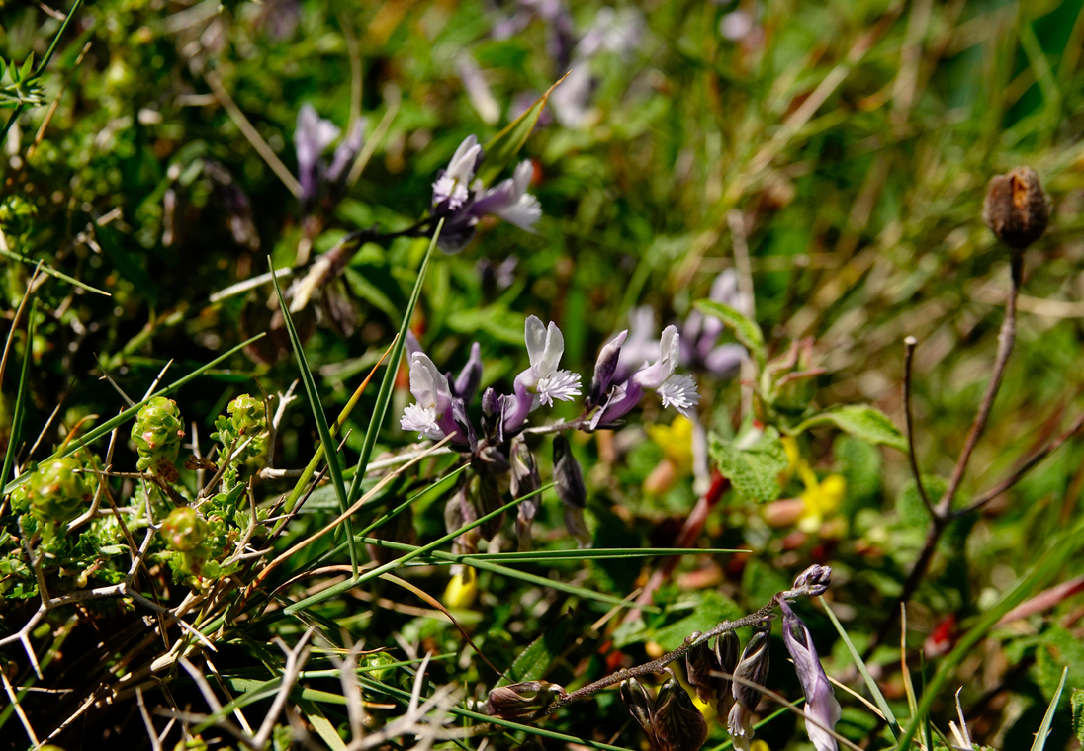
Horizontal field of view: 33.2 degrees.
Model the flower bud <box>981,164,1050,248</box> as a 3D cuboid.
[{"bbox_3d":[0.068,-0.024,0.260,0.009,0.011,0.009,0,27,0],"label":"flower bud"}]

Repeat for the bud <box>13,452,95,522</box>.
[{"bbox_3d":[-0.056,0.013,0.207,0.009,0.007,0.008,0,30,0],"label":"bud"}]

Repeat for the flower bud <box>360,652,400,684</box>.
[{"bbox_3d":[-0.021,0.039,0.240,0.005,0.005,0.005,0,27,0],"label":"flower bud"}]

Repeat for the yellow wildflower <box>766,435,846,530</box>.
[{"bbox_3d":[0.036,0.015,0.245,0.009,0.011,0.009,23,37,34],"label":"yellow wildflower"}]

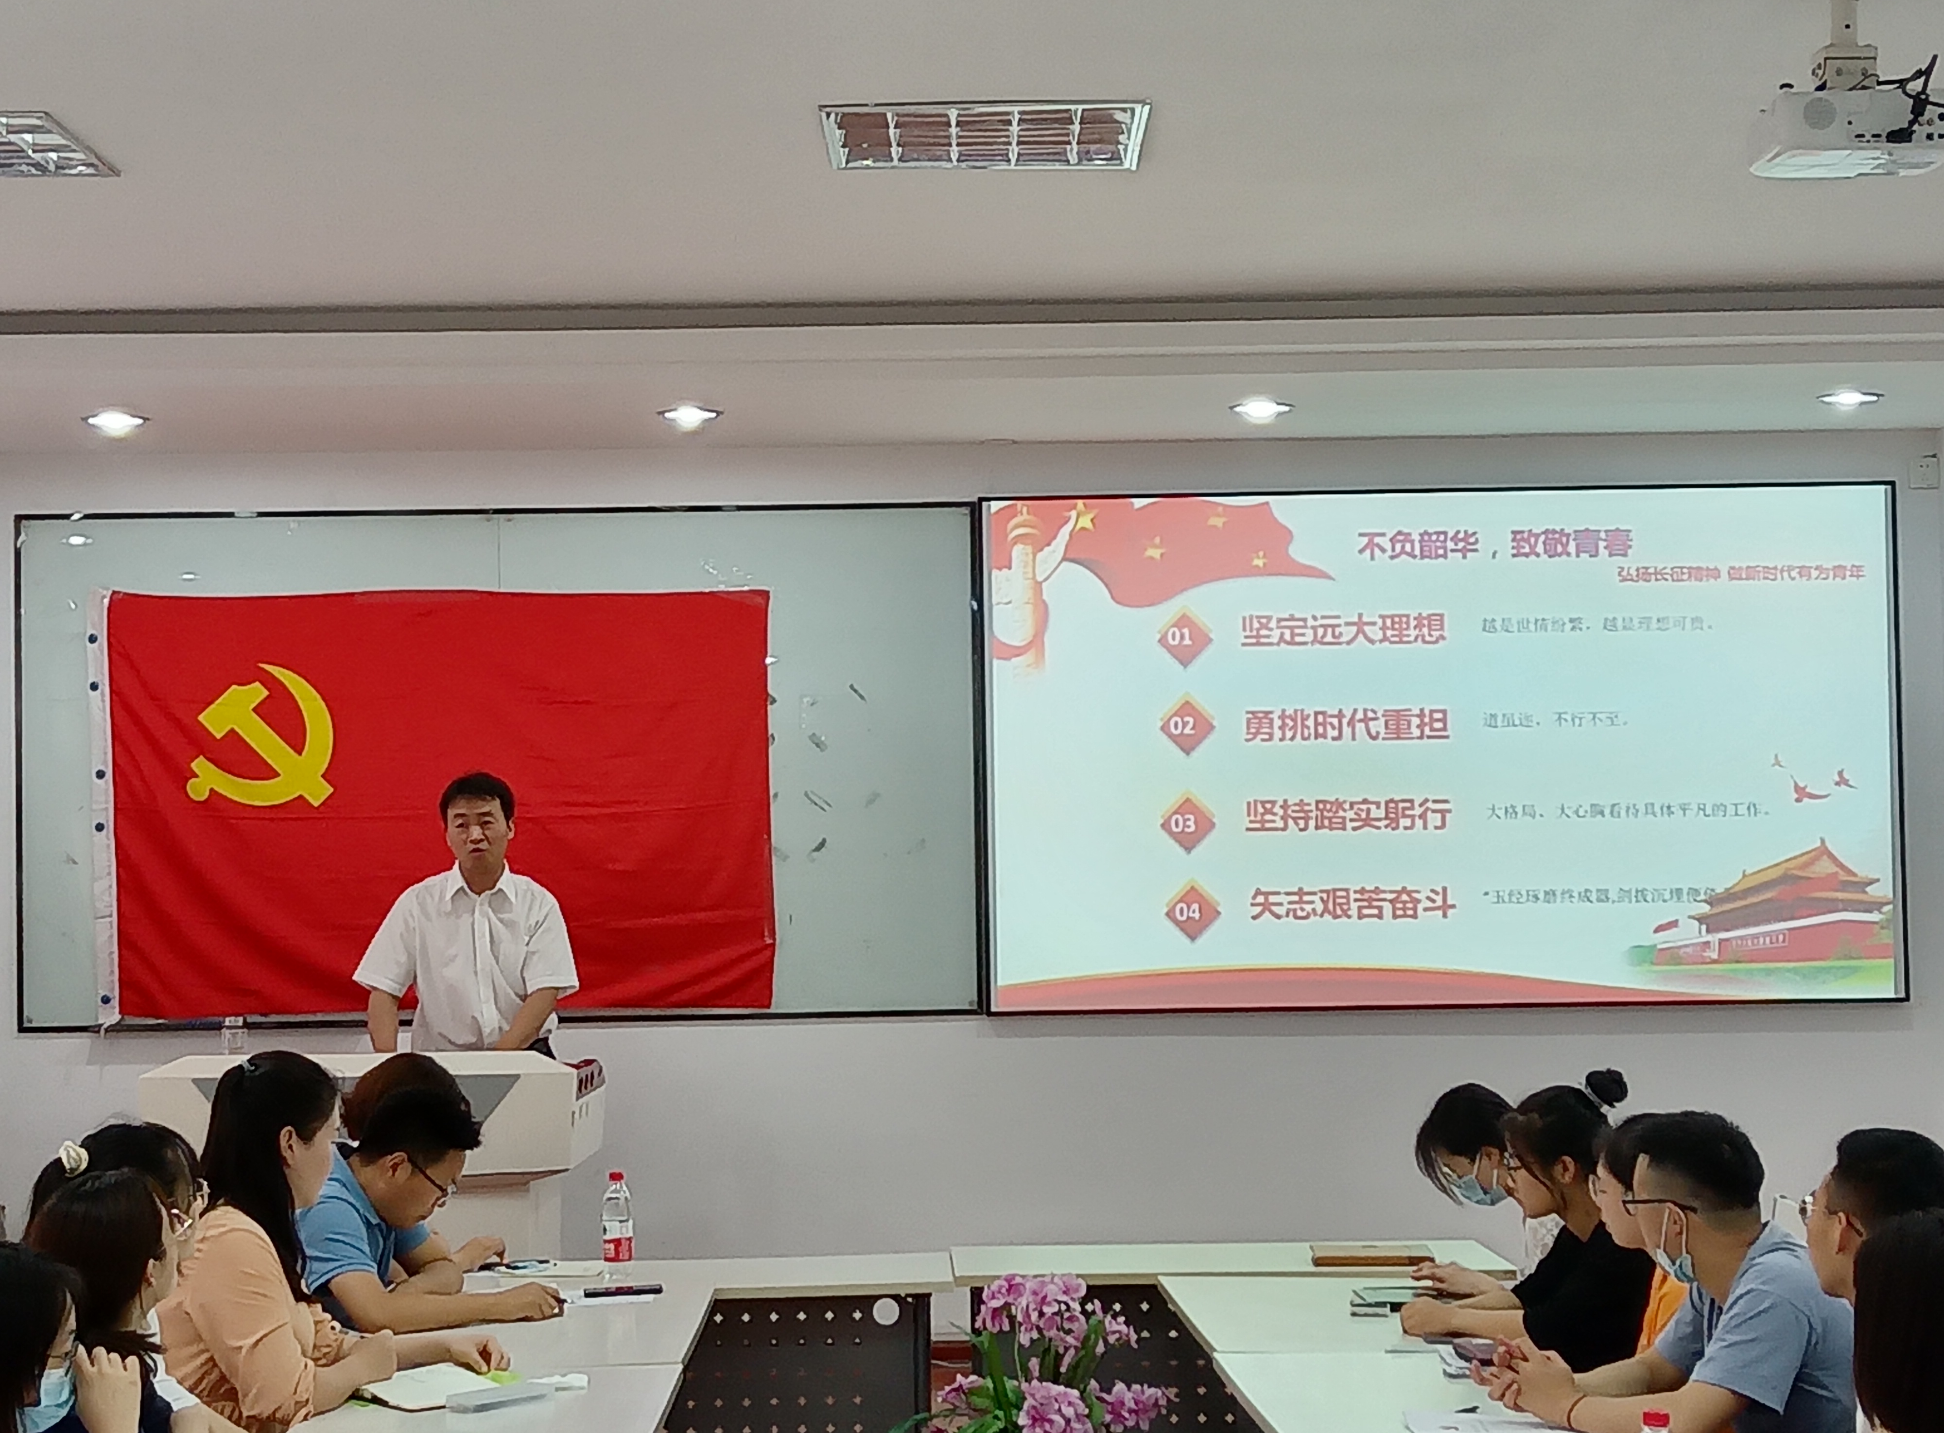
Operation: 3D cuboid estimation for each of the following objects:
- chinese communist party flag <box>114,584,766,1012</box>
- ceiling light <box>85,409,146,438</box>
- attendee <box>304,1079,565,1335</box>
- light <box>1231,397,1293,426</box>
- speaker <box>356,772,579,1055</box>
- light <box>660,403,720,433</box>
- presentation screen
[{"bbox_3d":[-1.541,0.245,10.772,1.930,1.220,0.040,-1,-3,0],"label":"chinese communist party flag"},{"bbox_3d":[-2.306,-0.783,10.130,0.175,0.060,0.175,-1,-3,0],"label":"ceiling light"},{"bbox_3d":[-1.088,1.333,7.401,0.600,1.200,0.520,-1,-3,6],"label":"attendee"},{"bbox_3d":[0.791,-0.828,10.256,0.175,0.060,0.175,-1,-3,0],"label":"light"},{"bbox_3d":[-1.287,0.960,9.624,0.560,1.629,0.400,-1,-3,-1],"label":"speaker"},{"bbox_3d":[-0.764,-0.805,10.201,0.175,0.060,0.175,-1,-3,0],"label":"light"},{"bbox_3d":[1.353,0.089,10.770,2.635,1.485,0.050,-1,-3,0],"label":"presentation screen"}]

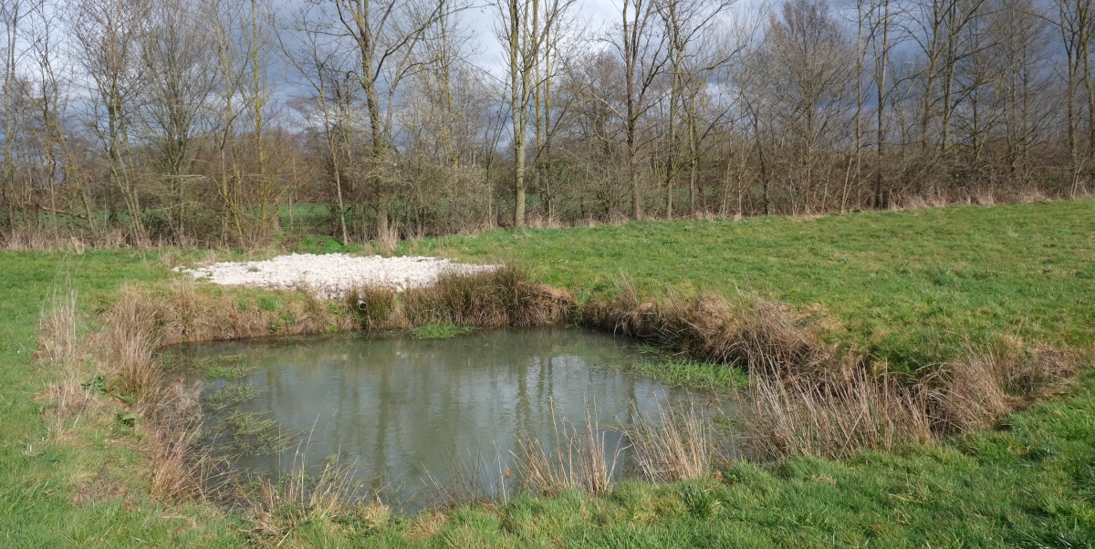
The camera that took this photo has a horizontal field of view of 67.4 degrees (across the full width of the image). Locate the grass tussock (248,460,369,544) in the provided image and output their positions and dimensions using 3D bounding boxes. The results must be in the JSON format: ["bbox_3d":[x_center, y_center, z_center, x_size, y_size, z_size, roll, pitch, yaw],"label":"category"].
[{"bbox_3d":[-1.225,1.169,4.200,0.560,0.350,0.450,0,6,0],"label":"grass tussock"}]

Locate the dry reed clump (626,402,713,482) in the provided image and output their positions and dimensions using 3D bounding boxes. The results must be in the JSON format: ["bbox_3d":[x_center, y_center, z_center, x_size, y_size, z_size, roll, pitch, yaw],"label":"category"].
[{"bbox_3d":[0.786,1.087,5.300,0.530,0.480,0.420,0,6,0],"label":"dry reed clump"}]

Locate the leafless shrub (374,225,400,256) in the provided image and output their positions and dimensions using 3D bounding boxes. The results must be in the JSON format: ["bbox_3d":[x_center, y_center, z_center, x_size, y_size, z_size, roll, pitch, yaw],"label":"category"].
[{"bbox_3d":[-3.900,-0.856,20.000,0.600,0.740,0.550,0,6,0],"label":"leafless shrub"}]

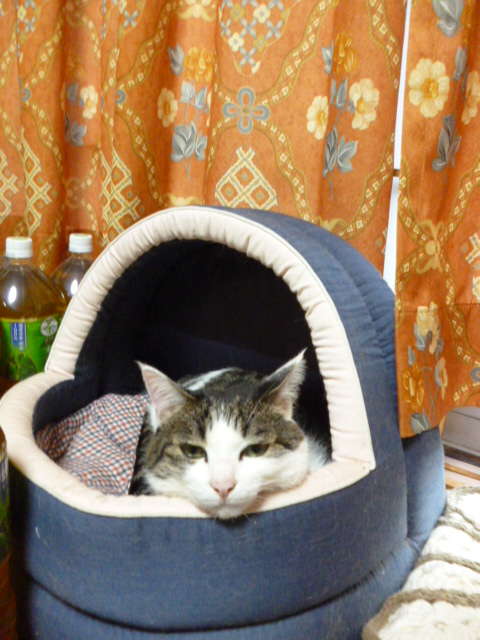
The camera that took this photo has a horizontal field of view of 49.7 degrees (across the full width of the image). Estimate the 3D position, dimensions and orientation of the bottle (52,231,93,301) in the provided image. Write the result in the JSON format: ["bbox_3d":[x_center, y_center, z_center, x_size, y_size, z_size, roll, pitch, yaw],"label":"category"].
[{"bbox_3d":[-0.224,0.033,0.740,0.100,0.306,0.096,3,13,3],"label":"bottle"}]

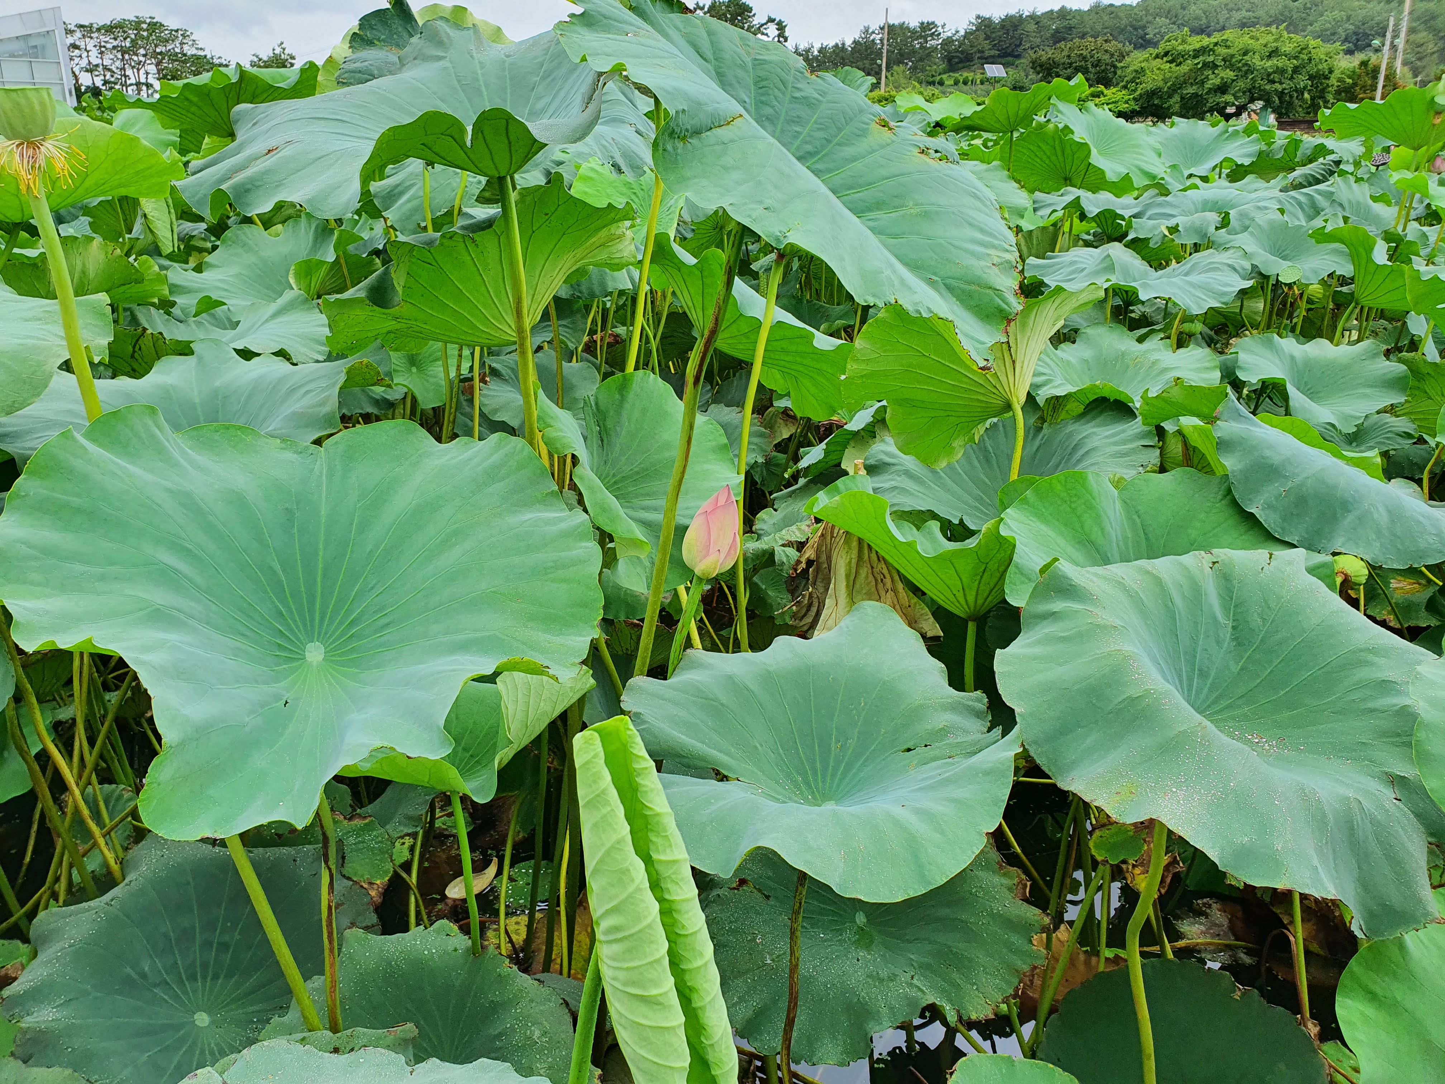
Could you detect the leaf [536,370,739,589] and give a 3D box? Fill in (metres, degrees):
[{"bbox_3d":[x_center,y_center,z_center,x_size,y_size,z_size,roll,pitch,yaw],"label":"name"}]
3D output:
[{"bbox_3d":[-0.129,-0.083,1.650,0.320,0.160,0.360,0,63,0],"label":"leaf"}]

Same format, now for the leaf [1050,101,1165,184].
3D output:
[{"bbox_3d":[1.492,-1.527,4.300,0.497,0.134,0.472,33,54,5],"label":"leaf"}]

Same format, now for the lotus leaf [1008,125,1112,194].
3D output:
[{"bbox_3d":[1.443,-1.579,4.600,0.469,0.197,0.422,6,0,15],"label":"lotus leaf"}]

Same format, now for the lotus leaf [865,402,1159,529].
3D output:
[{"bbox_3d":[0.510,-0.114,1.950,0.510,0.138,0.485,6,24,15],"label":"lotus leaf"}]

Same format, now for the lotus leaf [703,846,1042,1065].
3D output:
[{"bbox_3d":[0.198,0.512,1.480,0.455,0.100,0.450,0,23,0],"label":"lotus leaf"}]

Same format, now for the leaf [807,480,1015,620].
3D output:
[{"bbox_3d":[0.299,0.010,1.650,0.360,0.200,0.340,-5,15,2],"label":"leaf"}]

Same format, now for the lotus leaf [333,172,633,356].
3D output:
[{"bbox_3d":[-0.377,-0.427,1.850,0.530,0.223,0.451,-16,2,-7],"label":"lotus leaf"}]

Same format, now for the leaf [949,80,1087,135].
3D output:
[{"bbox_3d":[1.199,-1.726,4.400,0.527,0.158,0.501,-6,9,17],"label":"leaf"}]

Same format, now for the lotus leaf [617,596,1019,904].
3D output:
[{"bbox_3d":[0.112,0.277,1.300,0.450,0.144,0.450,2,36,6],"label":"lotus leaf"}]

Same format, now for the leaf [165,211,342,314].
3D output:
[{"bbox_3d":[-1.153,-0.666,2.700,0.400,0.180,0.420,0,32,0],"label":"leaf"}]

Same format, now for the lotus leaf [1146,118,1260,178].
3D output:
[{"bbox_3d":[2.055,-1.672,4.700,0.474,0.152,0.450,9,40,21],"label":"lotus leaf"}]

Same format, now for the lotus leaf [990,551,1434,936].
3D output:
[{"bbox_3d":[0.567,0.228,1.300,0.495,0.200,0.500,9,42,-3],"label":"lotus leaf"}]

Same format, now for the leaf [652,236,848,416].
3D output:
[{"bbox_3d":[0.046,-0.397,1.950,0.380,0.250,0.380,11,8,-4],"label":"leaf"}]

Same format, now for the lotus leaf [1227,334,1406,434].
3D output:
[{"bbox_3d":[1.579,-0.413,2.900,0.440,0.170,0.450,0,30,0],"label":"lotus leaf"}]

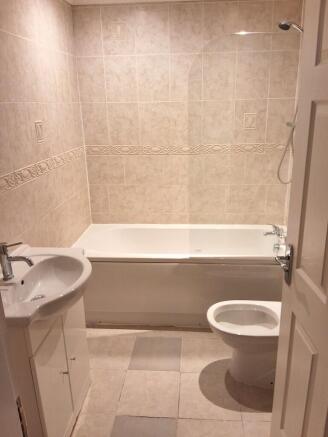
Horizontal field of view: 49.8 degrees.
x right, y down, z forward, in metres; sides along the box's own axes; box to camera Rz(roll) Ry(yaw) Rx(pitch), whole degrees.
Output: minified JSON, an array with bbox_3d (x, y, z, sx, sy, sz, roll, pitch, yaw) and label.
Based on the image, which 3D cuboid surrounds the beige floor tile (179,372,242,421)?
[{"bbox_3d":[0.261,1.026,2.052,0.337,0.012,0.337,0,19,5],"label":"beige floor tile"}]

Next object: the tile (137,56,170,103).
[{"bbox_3d":[-0.080,-1.075,2.727,0.250,0.334,0.012,0,18,6],"label":"tile"}]

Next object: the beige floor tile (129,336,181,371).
[{"bbox_3d":[-0.049,0.900,2.353,0.327,0.012,0.343,0,17,4],"label":"beige floor tile"}]

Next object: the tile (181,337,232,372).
[{"bbox_3d":[0.276,0.905,2.322,0.329,0.012,0.332,0,18,5],"label":"tile"}]

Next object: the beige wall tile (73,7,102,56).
[{"bbox_3d":[-0.569,-1.420,2.691,0.214,0.352,0.012,0,17,4],"label":"beige wall tile"}]

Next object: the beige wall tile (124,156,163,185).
[{"bbox_3d":[-0.162,-0.403,2.970,0.334,0.247,0.012,0,17,4],"label":"beige wall tile"}]

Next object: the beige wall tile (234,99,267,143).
[{"bbox_3d":[0.675,-0.753,2.755,0.250,0.334,0.012,0,18,6],"label":"beige wall tile"}]

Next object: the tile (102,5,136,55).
[{"bbox_3d":[-0.338,-1.409,2.654,0.253,0.340,0.012,0,19,5],"label":"tile"}]

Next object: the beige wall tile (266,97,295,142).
[{"bbox_3d":[0.914,-0.762,2.778,0.208,0.340,0.012,0,17,4],"label":"beige wall tile"}]

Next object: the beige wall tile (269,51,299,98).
[{"bbox_3d":[0.906,-1.083,2.663,0.209,0.340,0.012,0,19,5],"label":"beige wall tile"}]

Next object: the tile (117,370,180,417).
[{"bbox_3d":[-0.074,1.000,2.024,0.327,0.012,0.347,0,17,4],"label":"tile"}]

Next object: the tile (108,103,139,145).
[{"bbox_3d":[-0.320,-0.758,2.852,0.250,0.334,0.012,0,18,6],"label":"tile"}]

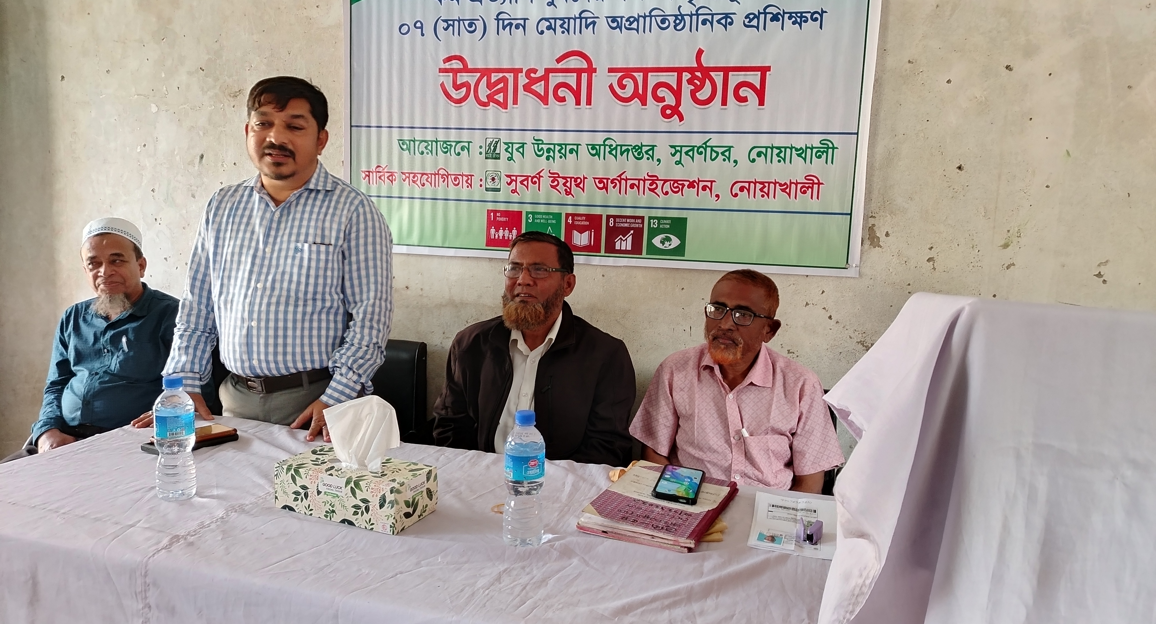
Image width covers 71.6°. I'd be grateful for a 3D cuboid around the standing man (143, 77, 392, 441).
[{"bbox_3d":[-0.733,0.225,1.969,0.570,1.562,0.450,3,7,8],"label":"standing man"}]

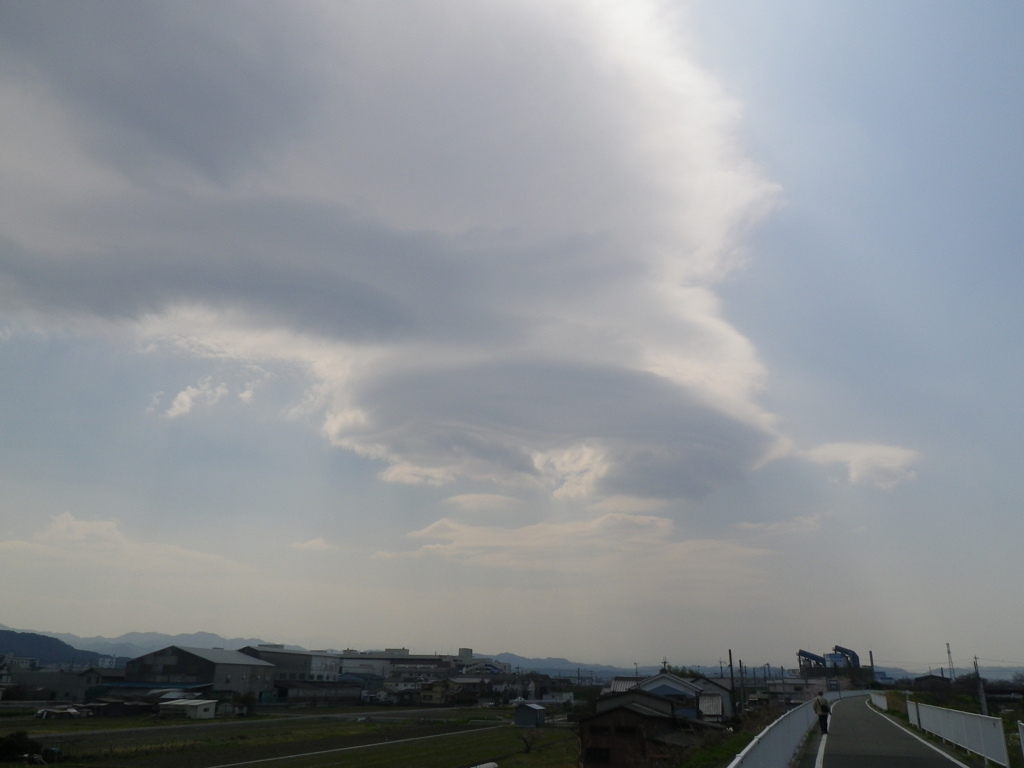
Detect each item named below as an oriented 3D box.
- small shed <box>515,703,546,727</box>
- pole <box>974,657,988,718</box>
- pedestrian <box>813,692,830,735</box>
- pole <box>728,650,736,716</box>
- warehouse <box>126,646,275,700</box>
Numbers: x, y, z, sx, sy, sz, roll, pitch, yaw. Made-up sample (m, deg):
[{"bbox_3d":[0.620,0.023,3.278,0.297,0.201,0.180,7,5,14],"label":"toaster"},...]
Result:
[{"bbox_3d":[2.189,39.769,99.269,2.750,2.550,3.000,-8,-22,22],"label":"small shed"},{"bbox_3d":[34.984,23.808,61.621,0.380,6.650,0.380,-10,-22,26],"label":"pole"},{"bbox_3d":[12.995,13.782,34.697,0.580,1.660,0.400,-7,-21,19],"label":"pedestrian"},{"bbox_3d":[34.628,46.772,129.351,0.330,9.900,0.330,-5,-21,13],"label":"pole"},{"bbox_3d":[-82.591,78.409,222.985,24.000,13.600,34.300,-3,-20,10],"label":"warehouse"}]

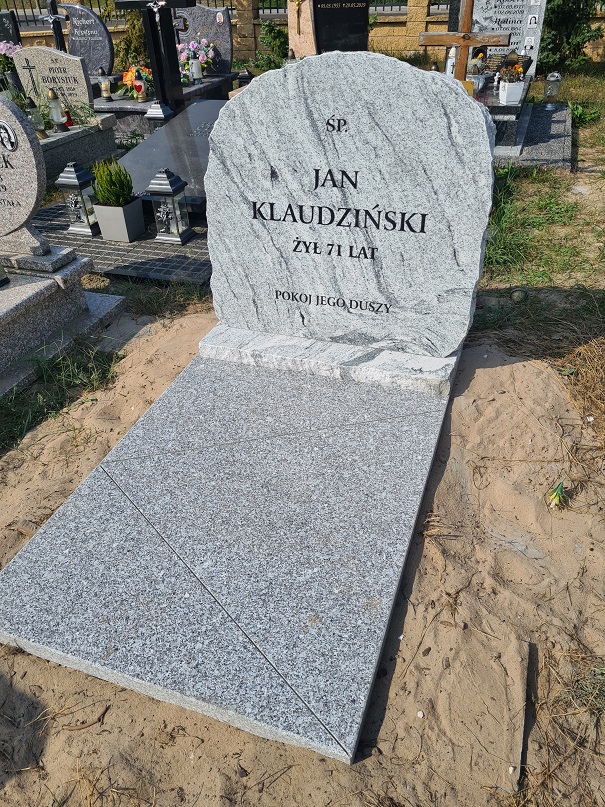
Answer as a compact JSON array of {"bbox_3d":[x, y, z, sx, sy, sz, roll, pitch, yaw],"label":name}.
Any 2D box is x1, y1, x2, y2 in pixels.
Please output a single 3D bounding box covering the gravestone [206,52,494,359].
[{"bbox_3d":[0.122,-0.643,2.038,0.977,0.940,0.117,10,37,17],"label":"gravestone"}]

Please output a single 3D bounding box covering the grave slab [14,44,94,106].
[{"bbox_3d":[-2.257,-2.969,5.505,0.725,0.474,0.076,10,37,17],"label":"grave slab"}]

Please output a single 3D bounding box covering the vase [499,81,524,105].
[{"bbox_3d":[1.594,-2.348,4.559,0.181,0.152,0.175,10,37,17],"label":"vase"}]

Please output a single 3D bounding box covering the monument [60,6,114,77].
[{"bbox_3d":[-2.452,-4.185,6.997,0.620,0.720,0.082,10,37,17],"label":"monument"}]

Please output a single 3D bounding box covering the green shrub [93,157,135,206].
[{"bbox_3d":[-1.072,-1.262,3.434,0.216,0.234,0.211,10,37,19],"label":"green shrub"}]

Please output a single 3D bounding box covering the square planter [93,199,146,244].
[{"bbox_3d":[-1.062,-1.081,3.561,0.196,0.202,0.196,10,37,19],"label":"square planter"}]

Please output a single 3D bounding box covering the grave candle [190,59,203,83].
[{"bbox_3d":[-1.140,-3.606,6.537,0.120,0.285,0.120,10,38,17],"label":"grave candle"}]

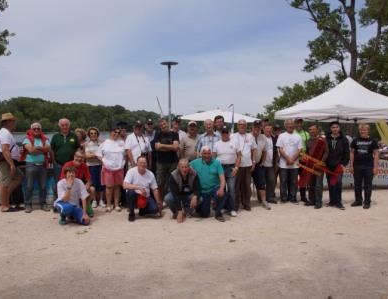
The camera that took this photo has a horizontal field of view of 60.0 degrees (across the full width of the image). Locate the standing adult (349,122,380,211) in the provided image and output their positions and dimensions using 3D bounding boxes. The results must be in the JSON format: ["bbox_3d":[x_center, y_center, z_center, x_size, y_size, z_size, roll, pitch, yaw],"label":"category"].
[{"bbox_3d":[3.348,0.321,6.581,0.560,1.660,0.360,1,4,11],"label":"standing adult"}]

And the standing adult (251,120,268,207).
[{"bbox_3d":[1.295,0.285,6.596,0.520,1.730,0.400,0,4,-3],"label":"standing adult"}]

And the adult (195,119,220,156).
[{"bbox_3d":[0.323,0.264,7.224,0.520,1.820,0.360,0,3,2],"label":"adult"}]

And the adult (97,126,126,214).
[{"bbox_3d":[-1.533,0.341,6.359,0.540,1.650,0.380,-1,4,-11],"label":"adult"}]

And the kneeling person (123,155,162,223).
[{"bbox_3d":[-0.948,0.683,6.195,0.700,1.093,0.750,0,3,3],"label":"kneeling person"}]

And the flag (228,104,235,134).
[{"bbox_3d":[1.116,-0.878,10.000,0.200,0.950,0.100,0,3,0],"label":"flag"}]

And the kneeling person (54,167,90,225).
[{"bbox_3d":[-2.147,0.778,5.950,0.620,0.930,0.720,0,3,-9],"label":"kneeling person"}]

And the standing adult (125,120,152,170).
[{"bbox_3d":[-1.089,0.295,6.596,0.550,1.710,0.380,-1,4,-11],"label":"standing adult"}]

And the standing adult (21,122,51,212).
[{"bbox_3d":[-3.062,0.349,6.542,0.540,1.724,0.380,-1,3,-11],"label":"standing adult"}]

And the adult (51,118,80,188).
[{"bbox_3d":[-2.430,0.291,6.356,0.580,1.750,0.380,-1,4,-9],"label":"adult"}]

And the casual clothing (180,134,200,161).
[{"bbox_3d":[-0.088,-0.043,7.358,0.500,0.614,0.300,0,3,0],"label":"casual clothing"}]

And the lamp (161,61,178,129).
[{"bbox_3d":[-0.963,-1.287,13.250,0.710,4.272,0.710,0,3,0],"label":"lamp"}]

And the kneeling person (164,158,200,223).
[{"bbox_3d":[-0.210,0.702,6.146,0.640,1.060,0.780,0,3,-3],"label":"kneeling person"}]

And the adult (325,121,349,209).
[{"bbox_3d":[2.935,0.316,6.880,0.500,1.753,0.380,1,3,22],"label":"adult"}]

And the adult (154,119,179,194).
[{"bbox_3d":[-0.549,0.277,7.075,0.520,1.811,0.380,0,3,3],"label":"adult"}]

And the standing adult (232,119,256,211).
[{"bbox_3d":[0.960,0.295,6.450,0.540,1.730,0.380,0,4,0],"label":"standing adult"}]

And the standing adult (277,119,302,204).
[{"bbox_3d":[2.009,0.241,7.035,0.560,1.760,0.360,1,4,9],"label":"standing adult"}]

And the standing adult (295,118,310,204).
[{"bbox_3d":[2.248,0.214,7.129,0.520,1.800,0.380,1,4,11],"label":"standing adult"}]

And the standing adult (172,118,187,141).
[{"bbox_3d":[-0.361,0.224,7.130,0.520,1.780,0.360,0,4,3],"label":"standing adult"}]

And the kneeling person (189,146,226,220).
[{"bbox_3d":[0.267,0.590,6.190,0.640,1.280,0.750,0,3,0],"label":"kneeling person"}]

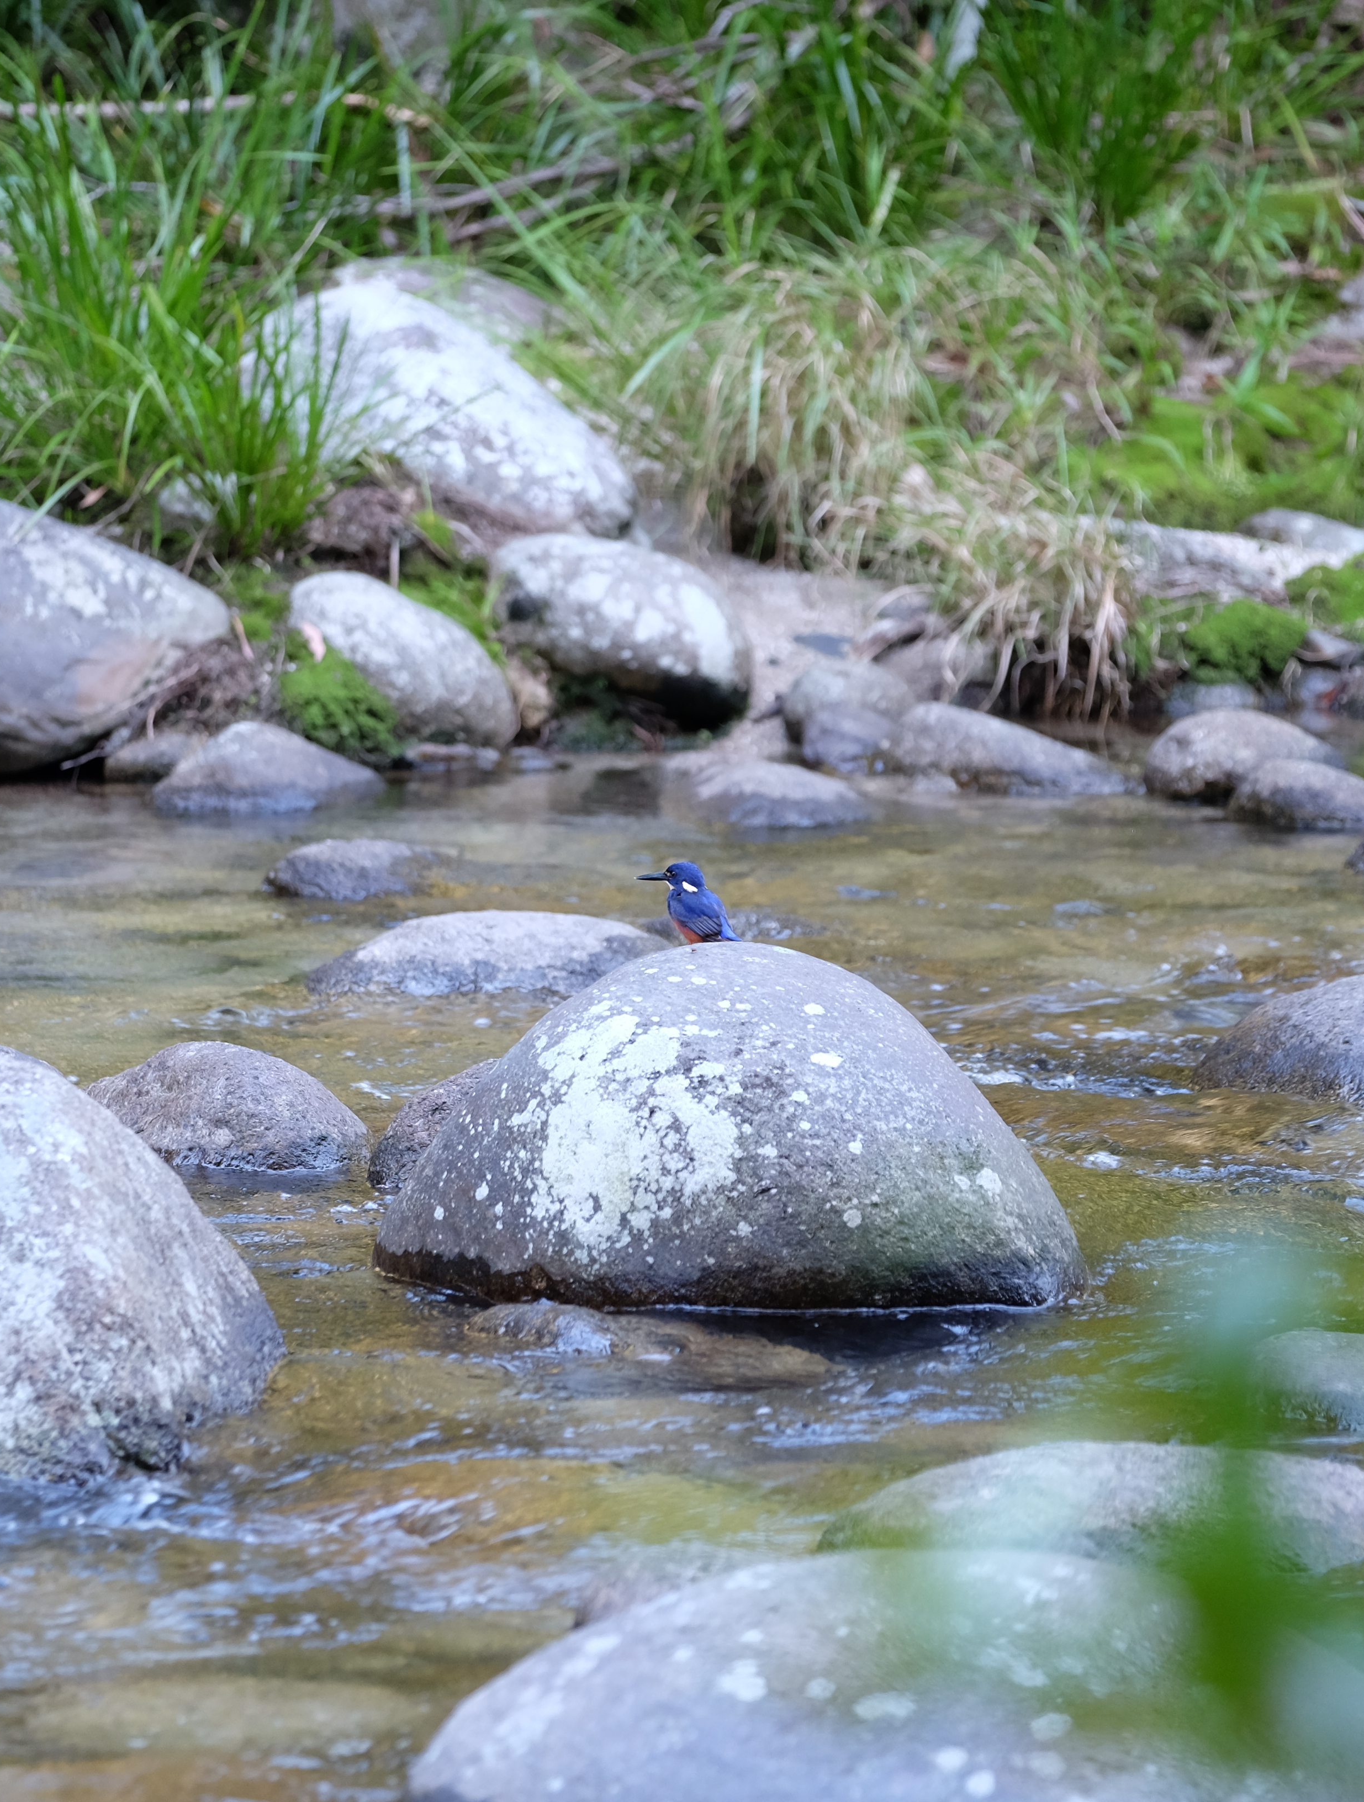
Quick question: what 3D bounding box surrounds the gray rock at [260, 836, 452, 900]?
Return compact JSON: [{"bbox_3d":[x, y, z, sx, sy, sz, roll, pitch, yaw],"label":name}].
[{"bbox_3d":[-0.473,-0.034,22.800,0.266,0.110,0.199,0,5,0],"label":"gray rock"}]

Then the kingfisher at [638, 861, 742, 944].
[{"bbox_3d":[0.010,0.005,19.300,0.135,0.108,0.058,3,7,26],"label":"kingfisher"}]

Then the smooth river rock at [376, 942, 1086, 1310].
[{"bbox_3d":[0.057,0.283,19.000,0.855,0.430,0.700,0,6,0],"label":"smooth river rock"}]

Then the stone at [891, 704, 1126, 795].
[{"bbox_3d":[0.488,-0.225,23.650,0.360,0.135,0.240,0,6,0],"label":"stone"}]

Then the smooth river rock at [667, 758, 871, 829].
[{"bbox_3d":[0.129,-0.153,23.250,0.300,0.100,0.220,0,6,0],"label":"smooth river rock"}]

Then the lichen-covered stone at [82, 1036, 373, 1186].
[{"bbox_3d":[-0.554,0.269,19.100,0.353,0.190,0.300,0,5,0],"label":"lichen-covered stone"}]

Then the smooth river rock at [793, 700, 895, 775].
[{"bbox_3d":[0.255,-0.251,24.700,0.169,0.115,0.135,0,5,0],"label":"smooth river rock"}]

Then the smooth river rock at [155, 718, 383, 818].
[{"bbox_3d":[-0.645,-0.200,24.650,0.376,0.156,0.260,0,6,0],"label":"smooth river rock"}]

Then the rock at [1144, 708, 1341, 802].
[{"bbox_3d":[0.836,-0.215,23.550,0.295,0.135,0.230,0,6,0],"label":"rock"}]

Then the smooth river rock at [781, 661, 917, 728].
[{"bbox_3d":[0.265,-0.305,25.000,0.218,0.149,0.185,0,5,0],"label":"smooth river rock"}]

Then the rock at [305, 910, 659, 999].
[{"bbox_3d":[-0.263,0.082,22.300,0.541,0.132,0.370,0,6,0],"label":"rock"}]

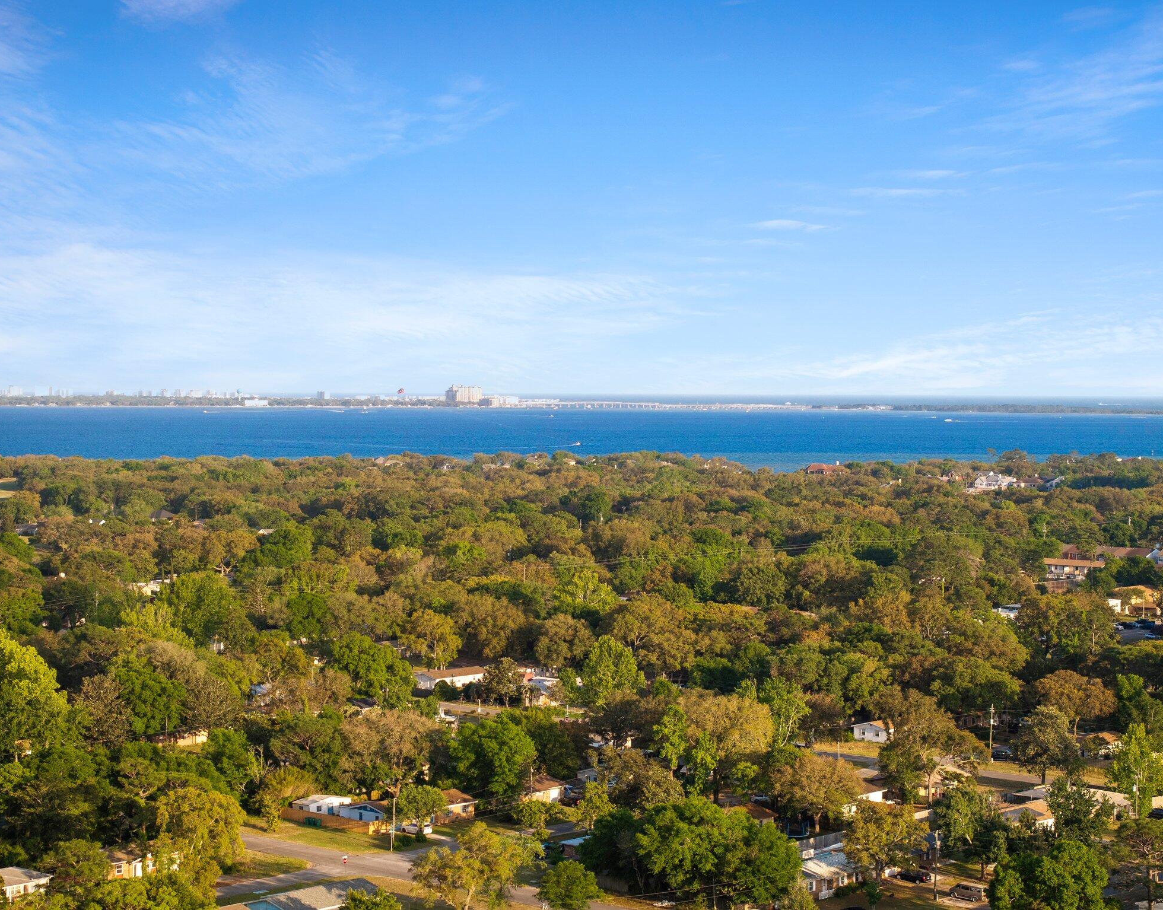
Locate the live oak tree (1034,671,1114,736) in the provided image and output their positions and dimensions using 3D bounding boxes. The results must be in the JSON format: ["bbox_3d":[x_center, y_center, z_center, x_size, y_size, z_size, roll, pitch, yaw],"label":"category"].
[{"bbox_3d":[91.500,46.130,454.900,15.240,12.870,15.240,0,2,0],"label":"live oak tree"}]

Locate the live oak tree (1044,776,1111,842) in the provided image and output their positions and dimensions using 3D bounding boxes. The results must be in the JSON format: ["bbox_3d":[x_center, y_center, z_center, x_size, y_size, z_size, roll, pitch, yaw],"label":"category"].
[{"bbox_3d":[70.720,50.680,351.250,9.050,9.680,9.050,0,2,0],"label":"live oak tree"}]

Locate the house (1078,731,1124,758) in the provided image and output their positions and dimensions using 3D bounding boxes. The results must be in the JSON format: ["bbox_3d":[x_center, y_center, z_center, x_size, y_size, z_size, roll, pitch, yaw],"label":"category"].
[{"bbox_3d":[88.540,51.130,435.220,14.000,4.000,8.800,-1,2,-44],"label":"house"}]

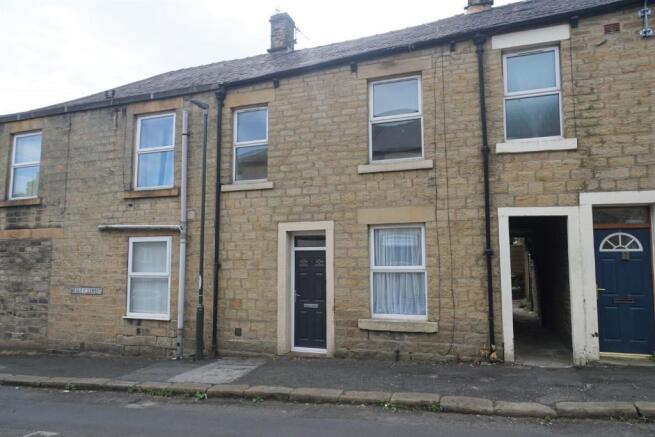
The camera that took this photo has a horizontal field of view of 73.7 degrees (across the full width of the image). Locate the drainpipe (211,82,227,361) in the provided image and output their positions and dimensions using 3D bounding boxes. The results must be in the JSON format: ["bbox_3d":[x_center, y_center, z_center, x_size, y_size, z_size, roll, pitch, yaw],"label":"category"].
[{"bbox_3d":[-2.297,0.003,9.332,0.160,5.736,0.160,-2,-6,20],"label":"drainpipe"}]

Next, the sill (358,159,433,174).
[{"bbox_3d":[1.293,-0.955,8.260,1.412,0.157,0.170,-2,-5,21],"label":"sill"}]

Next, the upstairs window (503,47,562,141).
[{"bbox_3d":[3.550,-2.127,7.575,0.876,1.585,0.100,-2,-5,21],"label":"upstairs window"}]

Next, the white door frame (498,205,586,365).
[{"bbox_3d":[3.542,1.094,7.244,1.219,2.537,0.200,-2,-6,20],"label":"white door frame"}]

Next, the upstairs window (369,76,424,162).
[{"bbox_3d":[1.334,-1.880,8.427,1.014,1.578,0.100,-2,-5,21],"label":"upstairs window"}]

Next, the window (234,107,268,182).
[{"bbox_3d":[-1.656,-1.601,9.580,0.851,1.635,0.100,-2,-5,21],"label":"window"}]

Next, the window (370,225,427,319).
[{"bbox_3d":[1.349,1.006,8.167,1.020,1.653,0.080,-2,-6,20],"label":"window"}]

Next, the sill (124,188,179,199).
[{"bbox_3d":[-4.040,-0.547,10.174,1.552,0.145,0.200,-2,-6,20],"label":"sill"}]

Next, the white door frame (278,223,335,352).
[{"bbox_3d":[-0.397,1.374,8.687,1.207,2.605,0.200,-2,-6,20],"label":"white door frame"}]

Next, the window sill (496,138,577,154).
[{"bbox_3d":[3.525,-1.200,7.402,1.220,0.176,0.170,-2,-5,21],"label":"window sill"}]

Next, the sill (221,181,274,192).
[{"bbox_3d":[-1.660,-0.648,9.295,1.254,0.119,0.200,-2,-6,20],"label":"sill"}]

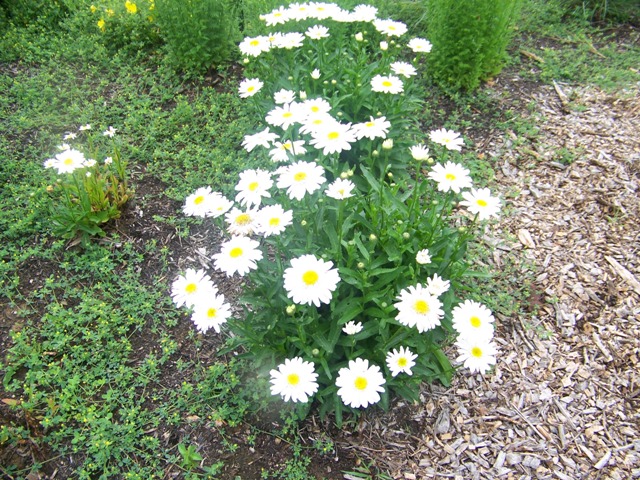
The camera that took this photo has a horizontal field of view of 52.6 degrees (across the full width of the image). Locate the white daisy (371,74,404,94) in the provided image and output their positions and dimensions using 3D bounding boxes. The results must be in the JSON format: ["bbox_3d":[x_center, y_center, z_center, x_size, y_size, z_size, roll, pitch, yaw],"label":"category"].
[{"bbox_3d":[0.186,-0.428,1.780,0.091,0.028,0.089,4,48,5],"label":"white daisy"}]

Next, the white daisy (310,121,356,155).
[{"bbox_3d":[0.027,-0.208,1.330,0.098,0.030,0.096,1,51,1],"label":"white daisy"}]

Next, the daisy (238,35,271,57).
[{"bbox_3d":[-0.205,-0.609,2.030,0.097,0.030,0.095,-4,57,-5],"label":"daisy"}]

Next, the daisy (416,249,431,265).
[{"bbox_3d":[0.176,0.029,1.100,0.027,0.019,0.027,10,45,9],"label":"daisy"}]

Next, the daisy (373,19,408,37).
[{"bbox_3d":[0.208,-0.626,1.905,0.101,0.023,0.101,5,45,-5],"label":"daisy"}]

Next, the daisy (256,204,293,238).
[{"bbox_3d":[-0.080,-0.033,1.130,0.065,0.017,0.065,-1,60,2],"label":"daisy"}]

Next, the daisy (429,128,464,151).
[{"bbox_3d":[0.299,-0.238,1.530,0.083,0.027,0.081,20,46,7],"label":"daisy"}]

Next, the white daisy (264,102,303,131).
[{"bbox_3d":[-0.074,-0.261,1.360,0.084,0.023,0.084,-5,49,-2],"label":"white daisy"}]

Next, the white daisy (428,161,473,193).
[{"bbox_3d":[0.244,-0.118,1.210,0.082,0.021,0.082,10,50,10],"label":"white daisy"}]

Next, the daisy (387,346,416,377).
[{"bbox_3d":[0.165,0.246,1.310,0.064,0.022,0.062,-2,64,4],"label":"daisy"}]

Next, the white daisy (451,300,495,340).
[{"bbox_3d":[0.308,0.164,1.298,0.082,0.023,0.082,5,69,-4],"label":"white daisy"}]

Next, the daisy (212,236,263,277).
[{"bbox_3d":[-0.136,0.026,1.070,0.083,0.021,0.083,-2,51,3],"label":"daisy"}]

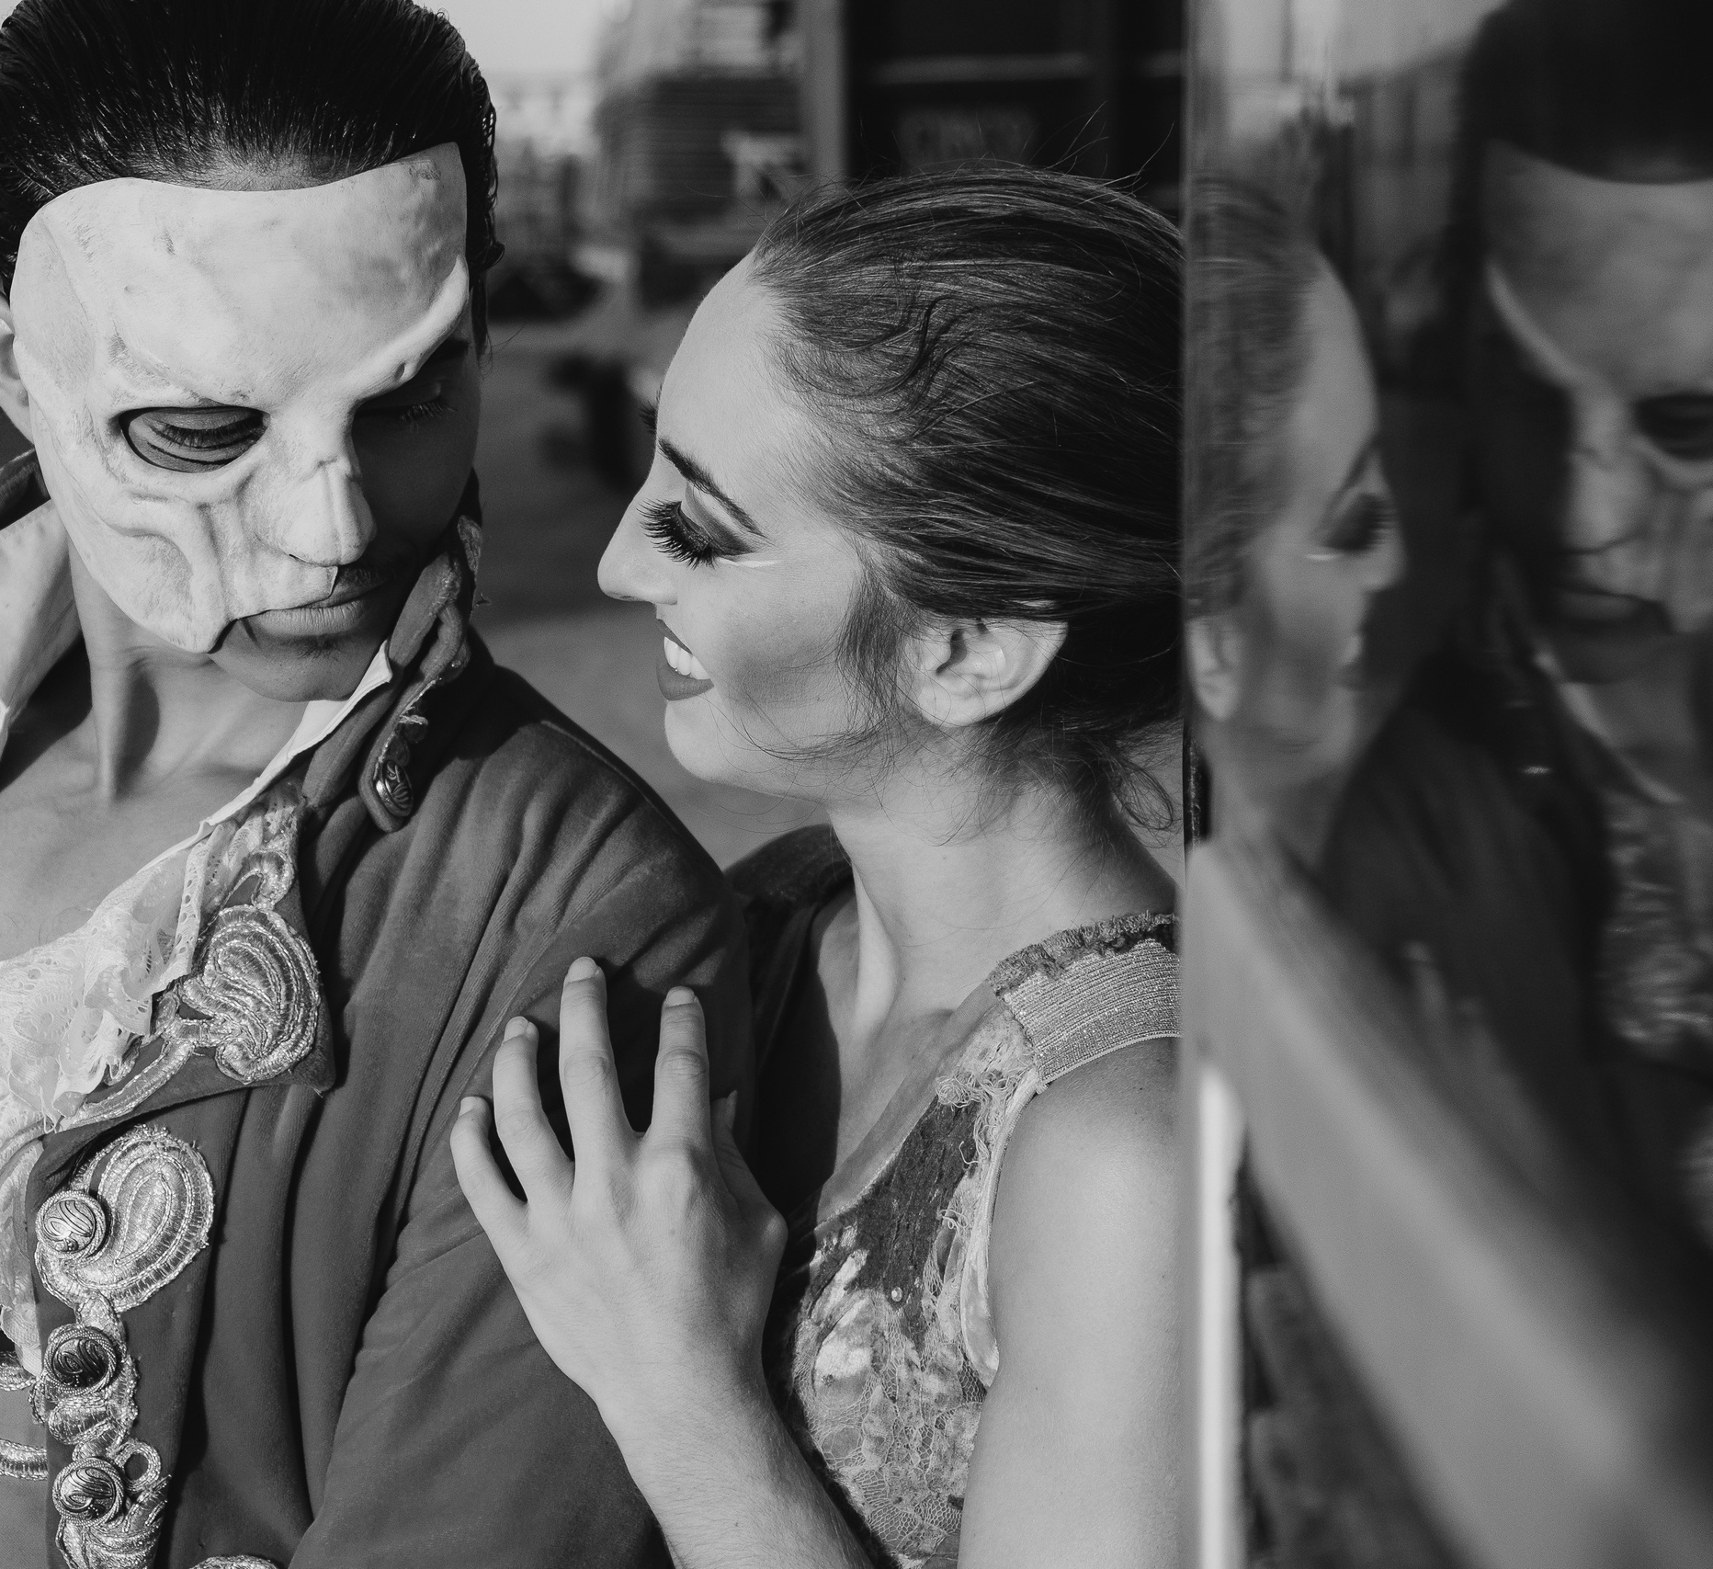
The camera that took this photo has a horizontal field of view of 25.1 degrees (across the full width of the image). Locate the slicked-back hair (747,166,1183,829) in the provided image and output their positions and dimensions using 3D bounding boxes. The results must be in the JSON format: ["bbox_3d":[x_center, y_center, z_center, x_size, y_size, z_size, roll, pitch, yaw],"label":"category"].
[{"bbox_3d":[0.048,-0.103,1.380,0.190,0.235,0.170,3,10,-12],"label":"slicked-back hair"}]

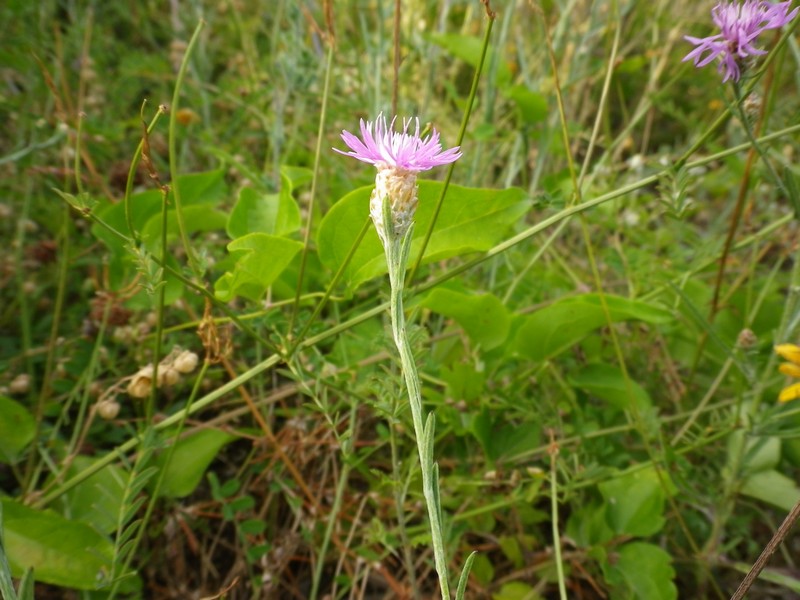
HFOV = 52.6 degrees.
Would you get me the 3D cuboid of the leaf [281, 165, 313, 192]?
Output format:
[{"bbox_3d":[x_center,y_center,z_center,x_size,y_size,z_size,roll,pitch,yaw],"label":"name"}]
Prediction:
[{"bbox_3d":[-0.058,-0.068,0.450,0.019,0.008,0.018,16,37,-19],"label":"leaf"}]

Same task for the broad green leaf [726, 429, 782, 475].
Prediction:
[{"bbox_3d":[0.205,0.089,0.470,0.030,0.008,0.028,-13,39,-25],"label":"broad green leaf"}]

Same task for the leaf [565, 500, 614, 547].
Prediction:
[{"bbox_3d":[0.118,0.138,0.500,0.028,0.009,0.031,-18,58,0],"label":"leaf"}]

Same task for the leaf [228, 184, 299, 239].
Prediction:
[{"bbox_3d":[-0.073,-0.046,0.430,0.040,0.014,0.042,0,39,0],"label":"leaf"}]

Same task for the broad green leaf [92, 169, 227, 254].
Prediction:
[{"bbox_3d":[-0.136,-0.050,0.460,0.079,0.016,0.046,-26,57,-9],"label":"broad green leaf"}]

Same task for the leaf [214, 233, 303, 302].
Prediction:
[{"bbox_3d":[-0.070,-0.016,0.400,0.043,0.014,0.040,-6,48,12],"label":"leaf"}]

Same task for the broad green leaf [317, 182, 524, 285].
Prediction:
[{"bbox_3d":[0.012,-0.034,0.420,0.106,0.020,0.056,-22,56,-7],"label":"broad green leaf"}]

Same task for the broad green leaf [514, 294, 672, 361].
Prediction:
[{"bbox_3d":[0.108,0.015,0.450,0.088,0.018,0.045,-5,41,-9],"label":"broad green leaf"}]

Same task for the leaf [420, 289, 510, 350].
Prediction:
[{"bbox_3d":[0.035,0.010,0.430,0.048,0.013,0.036,21,47,0],"label":"leaf"}]

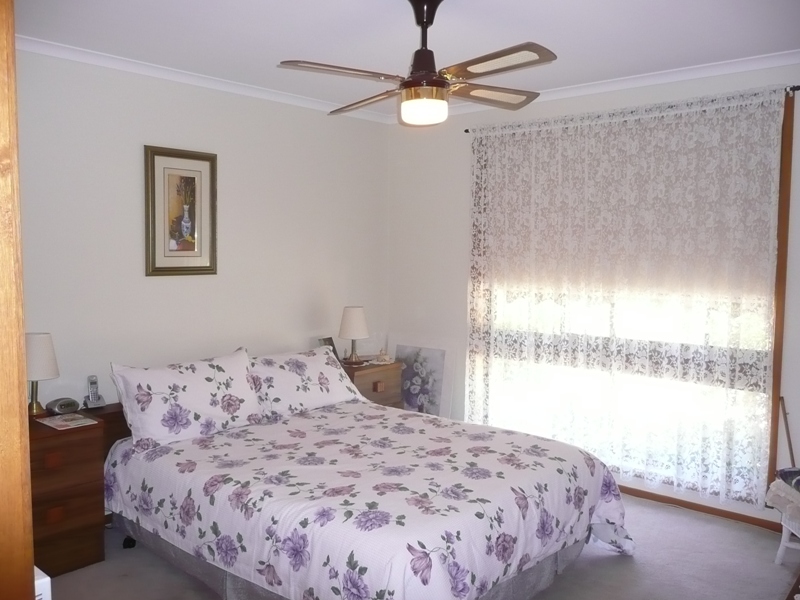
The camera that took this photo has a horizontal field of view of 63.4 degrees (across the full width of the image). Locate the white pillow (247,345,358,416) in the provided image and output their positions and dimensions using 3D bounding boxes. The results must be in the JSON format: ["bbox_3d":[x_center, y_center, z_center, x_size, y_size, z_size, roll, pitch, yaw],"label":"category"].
[{"bbox_3d":[-0.578,0.470,3.798,0.720,0.440,0.170,-5,-33,-48],"label":"white pillow"}]

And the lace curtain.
[{"bbox_3d":[1.158,-0.056,3.809,1.878,2.089,0.080,5,7,42],"label":"lace curtain"}]

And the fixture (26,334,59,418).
[{"bbox_3d":[-1.718,0.343,3.041,0.210,0.386,0.210,5,7,42],"label":"fixture"}]

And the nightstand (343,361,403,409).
[{"bbox_3d":[-0.305,0.754,4.455,0.470,0.650,0.475,5,7,42],"label":"nightstand"}]

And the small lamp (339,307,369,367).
[{"bbox_3d":[-0.314,0.239,4.412,0.210,0.386,0.210,1,5,0],"label":"small lamp"}]

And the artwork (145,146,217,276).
[{"bbox_3d":[-1.241,-0.493,3.694,0.030,0.708,0.449,5,7,42],"label":"artwork"}]

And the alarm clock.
[{"bbox_3d":[-1.624,0.497,3.117,0.100,0.068,0.140,4,6,32],"label":"alarm clock"}]

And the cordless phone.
[{"bbox_3d":[-1.554,0.471,3.301,0.080,0.158,0.097,5,7,42],"label":"cordless phone"}]

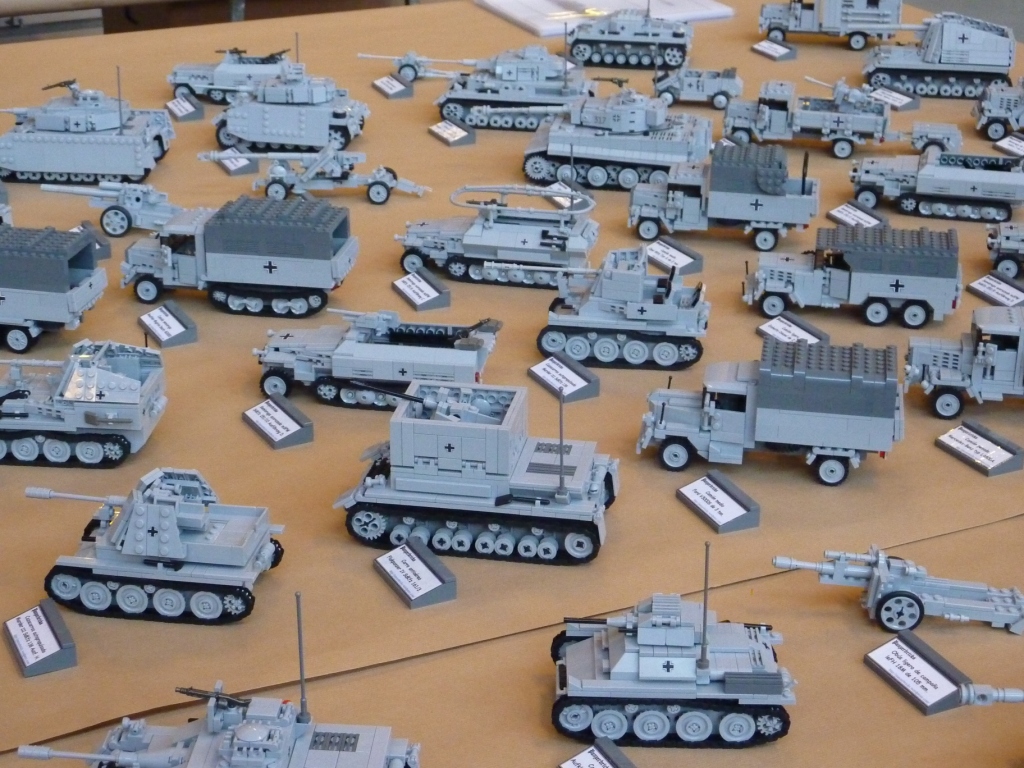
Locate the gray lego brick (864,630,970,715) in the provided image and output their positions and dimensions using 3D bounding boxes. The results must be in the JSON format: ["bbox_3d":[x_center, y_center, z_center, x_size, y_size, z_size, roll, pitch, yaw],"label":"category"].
[{"bbox_3d":[0.241,0.171,1.105,0.032,0.015,0.062,-11,27,-23],"label":"gray lego brick"}]

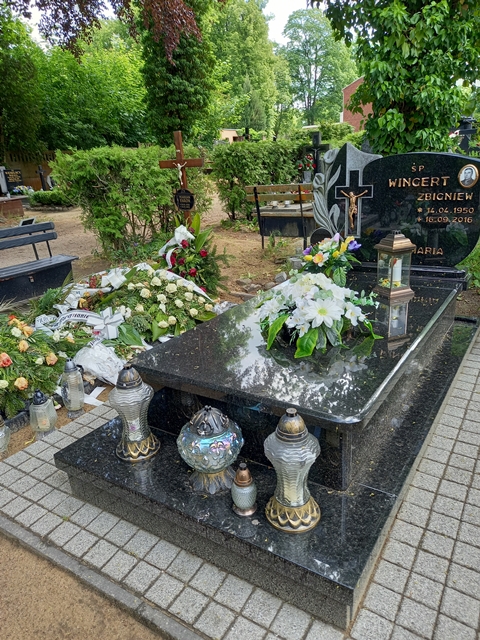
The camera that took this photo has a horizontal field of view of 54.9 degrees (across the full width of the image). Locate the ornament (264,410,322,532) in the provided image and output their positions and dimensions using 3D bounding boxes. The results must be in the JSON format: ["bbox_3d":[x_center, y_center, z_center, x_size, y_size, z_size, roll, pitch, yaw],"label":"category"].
[{"bbox_3d":[0.162,0.444,1.423,0.176,0.370,0.176,-3,19,1],"label":"ornament"}]

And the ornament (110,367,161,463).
[{"bbox_3d":[-0.421,0.352,1.823,0.178,0.370,0.178,-3,19,1],"label":"ornament"}]

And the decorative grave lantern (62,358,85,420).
[{"bbox_3d":[-0.897,0.371,2.490,0.120,0.325,0.120,9,22,32],"label":"decorative grave lantern"}]

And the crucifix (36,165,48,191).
[{"bbox_3d":[-7.600,-5.360,17.800,0.120,1.200,0.500,9,23,32],"label":"crucifix"}]

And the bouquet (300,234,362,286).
[{"bbox_3d":[0.600,-0.406,3.030,0.340,0.310,0.310,9,22,32],"label":"bouquet"}]

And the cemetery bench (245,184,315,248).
[{"bbox_3d":[0.690,-1.494,6.674,1.080,0.880,0.550,9,22,32],"label":"cemetery bench"}]

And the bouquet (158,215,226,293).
[{"bbox_3d":[-0.460,-0.665,4.730,0.620,0.780,0.480,9,23,32],"label":"bouquet"}]

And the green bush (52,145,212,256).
[{"bbox_3d":[-1.850,-2.330,8.550,1.400,1.620,2.700,9,23,32],"label":"green bush"}]

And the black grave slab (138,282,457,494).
[{"bbox_3d":[0.418,0.147,2.414,1.030,0.300,1.640,9,22,32],"label":"black grave slab"}]

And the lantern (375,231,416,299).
[{"bbox_3d":[0.893,-0.331,2.676,0.165,0.370,0.165,-8,19,-14],"label":"lantern"}]

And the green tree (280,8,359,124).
[{"bbox_3d":[7.900,-23.200,47.200,8.000,14.800,8.000,9,23,32],"label":"green tree"}]

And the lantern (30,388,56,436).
[{"bbox_3d":[-1.022,0.478,2.378,0.137,0.245,0.137,9,23,32],"label":"lantern"}]

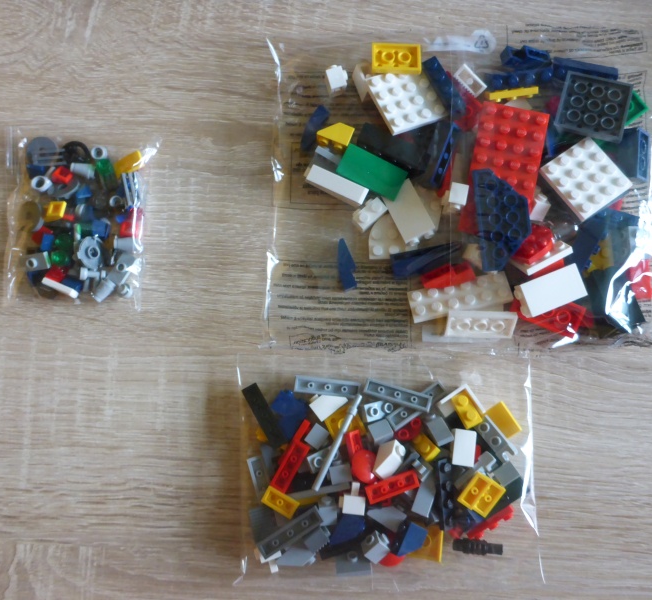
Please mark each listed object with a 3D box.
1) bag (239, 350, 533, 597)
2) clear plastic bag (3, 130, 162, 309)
[{"bbox_3d":[0.029,0.078,0.299,0.143,0.022,0.107,0,81,0],"label":"bag"},{"bbox_3d":[-0.126,-0.042,0.321,0.072,0.018,0.091,1,81,0],"label":"clear plastic bag"}]

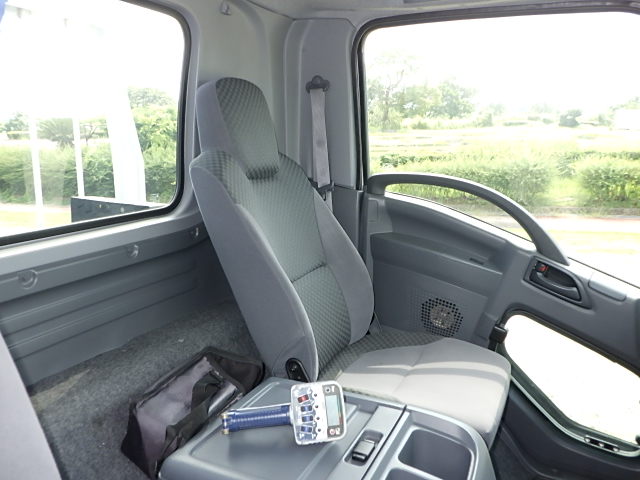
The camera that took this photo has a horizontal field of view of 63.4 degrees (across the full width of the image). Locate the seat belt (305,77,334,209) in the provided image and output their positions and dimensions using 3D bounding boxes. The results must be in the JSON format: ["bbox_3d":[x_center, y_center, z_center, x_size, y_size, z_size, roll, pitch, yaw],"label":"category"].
[{"bbox_3d":[0.005,-0.317,1.686,0.080,0.426,0.040,3,13,25],"label":"seat belt"}]

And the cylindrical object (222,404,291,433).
[{"bbox_3d":[-0.117,0.339,0.980,0.132,0.038,0.038,-1,13,-10],"label":"cylindrical object"}]

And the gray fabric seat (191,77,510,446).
[{"bbox_3d":[0.089,0.059,1.360,0.820,0.955,0.500,7,14,24],"label":"gray fabric seat"}]

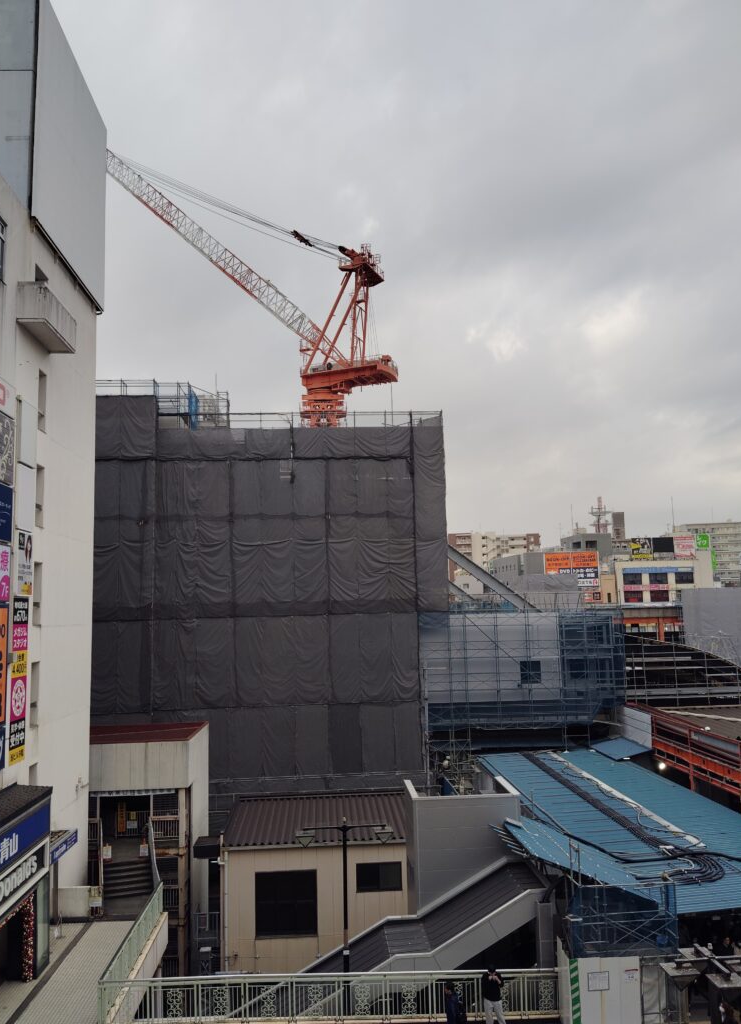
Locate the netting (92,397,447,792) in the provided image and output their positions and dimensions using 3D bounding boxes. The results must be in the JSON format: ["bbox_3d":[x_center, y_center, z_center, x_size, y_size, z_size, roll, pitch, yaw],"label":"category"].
[{"bbox_3d":[-7.898,7.361,57.186,22.500,26.700,22.000,-1,-7,-7],"label":"netting"}]

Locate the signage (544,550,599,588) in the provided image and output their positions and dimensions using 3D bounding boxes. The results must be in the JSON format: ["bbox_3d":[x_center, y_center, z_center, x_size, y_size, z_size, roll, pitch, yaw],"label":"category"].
[{"bbox_3d":[33.862,9.855,139.744,9.200,6.000,0.500,-1,-7,-5],"label":"signage"}]

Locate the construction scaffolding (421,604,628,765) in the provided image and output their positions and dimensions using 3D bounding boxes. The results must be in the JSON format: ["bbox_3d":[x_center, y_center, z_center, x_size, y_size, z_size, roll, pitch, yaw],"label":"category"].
[{"bbox_3d":[8.763,9.944,47.820,11.400,8.400,3.200,-1,-7,-7],"label":"construction scaffolding"}]

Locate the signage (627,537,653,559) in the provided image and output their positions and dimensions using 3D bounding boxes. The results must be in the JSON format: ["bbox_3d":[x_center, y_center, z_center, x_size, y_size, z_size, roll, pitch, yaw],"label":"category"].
[{"bbox_3d":[49.062,6.608,150.173,4.400,3.900,0.500,0,-7,-8],"label":"signage"}]

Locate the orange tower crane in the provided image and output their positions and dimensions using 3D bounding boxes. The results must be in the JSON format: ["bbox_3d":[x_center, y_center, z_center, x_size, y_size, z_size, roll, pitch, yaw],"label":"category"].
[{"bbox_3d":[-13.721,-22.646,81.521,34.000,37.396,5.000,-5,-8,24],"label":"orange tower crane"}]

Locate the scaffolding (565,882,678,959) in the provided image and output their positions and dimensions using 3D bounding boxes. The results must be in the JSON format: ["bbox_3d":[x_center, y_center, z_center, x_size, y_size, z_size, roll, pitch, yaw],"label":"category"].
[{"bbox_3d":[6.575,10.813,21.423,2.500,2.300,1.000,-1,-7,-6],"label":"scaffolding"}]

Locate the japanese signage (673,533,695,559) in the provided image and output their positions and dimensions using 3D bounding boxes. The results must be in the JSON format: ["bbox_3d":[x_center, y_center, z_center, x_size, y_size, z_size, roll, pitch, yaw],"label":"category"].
[{"bbox_3d":[56.859,6.157,150.206,4.000,4.400,0.500,0,-7,-8],"label":"japanese signage"}]

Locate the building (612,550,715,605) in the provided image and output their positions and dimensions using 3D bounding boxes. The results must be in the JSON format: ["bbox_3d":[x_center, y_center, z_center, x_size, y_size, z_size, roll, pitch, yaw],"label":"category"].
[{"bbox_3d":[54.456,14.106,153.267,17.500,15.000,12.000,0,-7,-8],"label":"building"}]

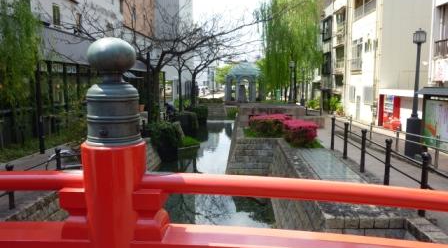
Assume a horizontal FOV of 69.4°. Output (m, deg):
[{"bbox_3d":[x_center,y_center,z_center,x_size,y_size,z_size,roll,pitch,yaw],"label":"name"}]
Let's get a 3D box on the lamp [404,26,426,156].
[{"bbox_3d":[5.764,-0.884,9.712,0.430,3.835,0.430,1,6,5],"label":"lamp"}]

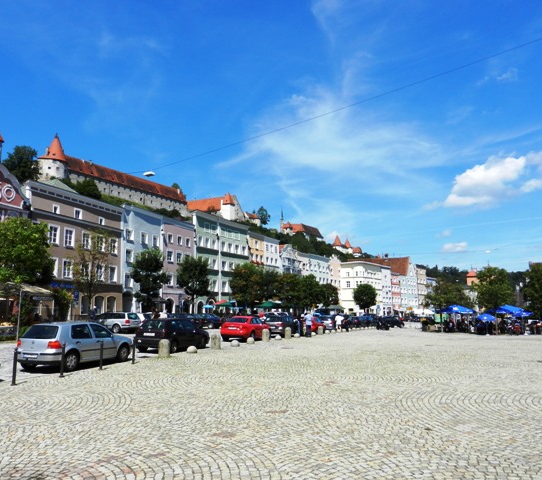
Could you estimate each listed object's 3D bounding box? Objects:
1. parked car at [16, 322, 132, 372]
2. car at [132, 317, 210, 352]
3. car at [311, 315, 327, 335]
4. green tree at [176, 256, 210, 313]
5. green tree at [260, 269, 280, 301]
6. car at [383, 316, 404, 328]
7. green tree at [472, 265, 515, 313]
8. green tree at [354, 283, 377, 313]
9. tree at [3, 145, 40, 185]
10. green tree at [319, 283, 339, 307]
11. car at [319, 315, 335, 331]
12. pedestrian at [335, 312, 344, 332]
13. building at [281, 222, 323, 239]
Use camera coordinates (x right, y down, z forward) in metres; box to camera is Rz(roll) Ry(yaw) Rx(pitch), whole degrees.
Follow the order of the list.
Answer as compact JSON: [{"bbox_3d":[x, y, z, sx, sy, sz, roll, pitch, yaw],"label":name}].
[{"bbox_3d":[-6.450,3.520,15.730,1.740,1.450,4.150,-4,-9,20],"label":"parked car"},{"bbox_3d":[-4.482,4.422,21.833,1.690,1.440,3.920,-4,-10,23],"label":"car"},{"bbox_3d":[3.388,6.949,37.981,1.660,1.430,3.900,-4,-10,22],"label":"car"},{"bbox_3d":[-8.401,5.798,49.710,3.700,7.500,3.700,0,-9,0],"label":"green tree"},{"bbox_3d":[-0.270,7.615,60.553,4.200,7.200,4.200,0,-9,0],"label":"green tree"},{"bbox_3d":[13.826,9.138,52.208,1.700,1.430,4.000,-6,-10,32],"label":"car"},{"bbox_3d":[18.662,5.105,38.941,3.700,5.760,3.700,0,-9,0],"label":"green tree"},{"bbox_3d":[17.276,11.426,84.498,4.200,6.900,4.200,-2,-9,11],"label":"green tree"},{"bbox_3d":[-89.103,-26.355,165.729,11.500,13.800,11.500,5,-10,-29],"label":"tree"},{"bbox_3d":[10.953,11.507,86.542,3.800,7.080,3.800,0,-9,0],"label":"green tree"},{"bbox_3d":[5.766,7.833,43.728,1.760,1.470,4.200,-4,-10,24],"label":"car"},{"bbox_3d":[5.748,6.853,38.400,0.520,1.740,0.360,-2,-9,10],"label":"pedestrian"},{"bbox_3d":[22.912,-5.441,344.909,17.000,13.000,29.000,-5,-10,28],"label":"building"}]

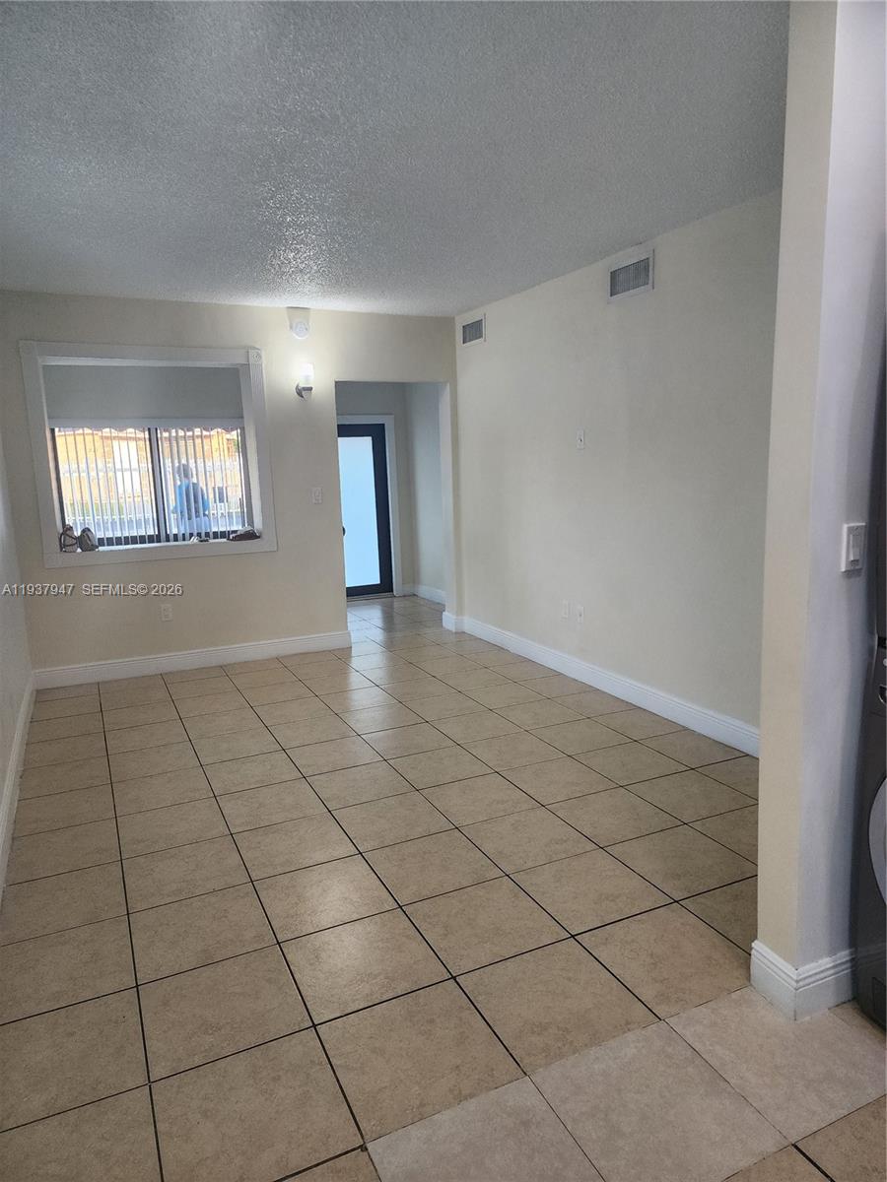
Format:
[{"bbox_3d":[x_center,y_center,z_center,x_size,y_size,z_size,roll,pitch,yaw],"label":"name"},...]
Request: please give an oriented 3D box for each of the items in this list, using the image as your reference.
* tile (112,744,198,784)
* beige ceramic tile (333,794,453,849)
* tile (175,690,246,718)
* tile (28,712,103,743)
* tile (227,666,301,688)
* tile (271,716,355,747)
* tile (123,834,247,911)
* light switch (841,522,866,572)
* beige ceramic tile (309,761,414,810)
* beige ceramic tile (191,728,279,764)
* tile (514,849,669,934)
[{"bbox_3d":[-1.535,0.906,4.171,0.420,0.010,0.420,-7,11,-24],"label":"tile"},{"bbox_3d":[-0.214,0.948,3.232,0.403,0.010,0.398,-7,11,-24],"label":"beige ceramic tile"},{"bbox_3d":[-1.426,0.701,4.849,0.403,0.010,0.398,-7,11,-24],"label":"tile"},{"bbox_3d":[-2.171,0.792,4.534,0.391,0.010,0.398,-7,11,-24],"label":"tile"},{"bbox_3d":[-1.240,0.605,5.397,0.403,0.010,0.398,-7,11,-24],"label":"tile"},{"bbox_3d":[-0.727,0.776,4.314,0.403,0.010,0.398,-7,11,-24],"label":"tile"},{"bbox_3d":[-0.987,1.071,2.999,0.417,0.010,0.414,-7,11,-24],"label":"tile"},{"bbox_3d":[0.977,-0.103,1.870,0.071,0.115,0.014,-6,11,-21],"label":"light switch"},{"bbox_3d":[-0.385,0.890,3.593,0.403,0.010,0.398,-7,11,-24],"label":"beige ceramic tile"},{"bbox_3d":[-1.096,0.820,4.146,0.403,0.010,0.398,-7,11,-24],"label":"beige ceramic tile"},{"bbox_3d":[0.494,1.012,2.658,0.401,0.010,0.401,-7,11,-24],"label":"tile"}]

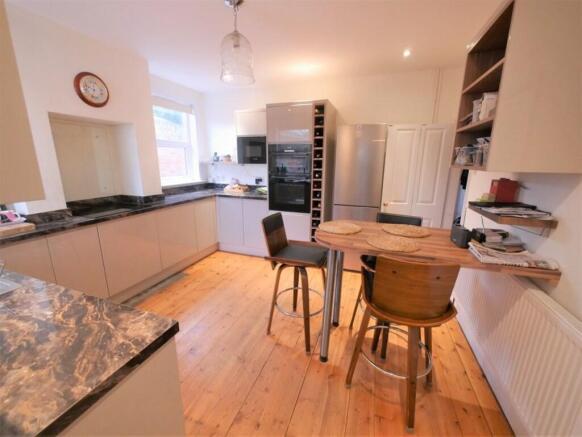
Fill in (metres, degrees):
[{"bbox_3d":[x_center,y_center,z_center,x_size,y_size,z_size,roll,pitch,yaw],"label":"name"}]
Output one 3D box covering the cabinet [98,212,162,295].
[{"bbox_3d":[-1.871,0.303,2.494,0.580,0.708,0.591,5,14,19],"label":"cabinet"}]

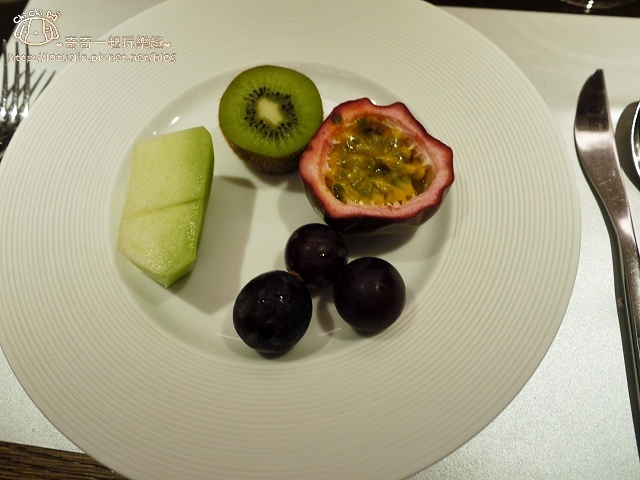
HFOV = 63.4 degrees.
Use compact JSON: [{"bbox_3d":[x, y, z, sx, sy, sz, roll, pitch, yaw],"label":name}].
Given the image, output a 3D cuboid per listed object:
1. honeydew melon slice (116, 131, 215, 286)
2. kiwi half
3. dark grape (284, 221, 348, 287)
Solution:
[{"bbox_3d":[-0.067,-0.013,0.237,0.036,0.030,0.074,1,66,-5],"label":"honeydew melon slice"},{"bbox_3d":[-0.023,-0.054,0.254,0.047,0.032,0.047,0,73,-2],"label":"kiwi half"},{"bbox_3d":[-0.002,0.007,0.228,0.028,0.028,0.028,0,66,3],"label":"dark grape"}]

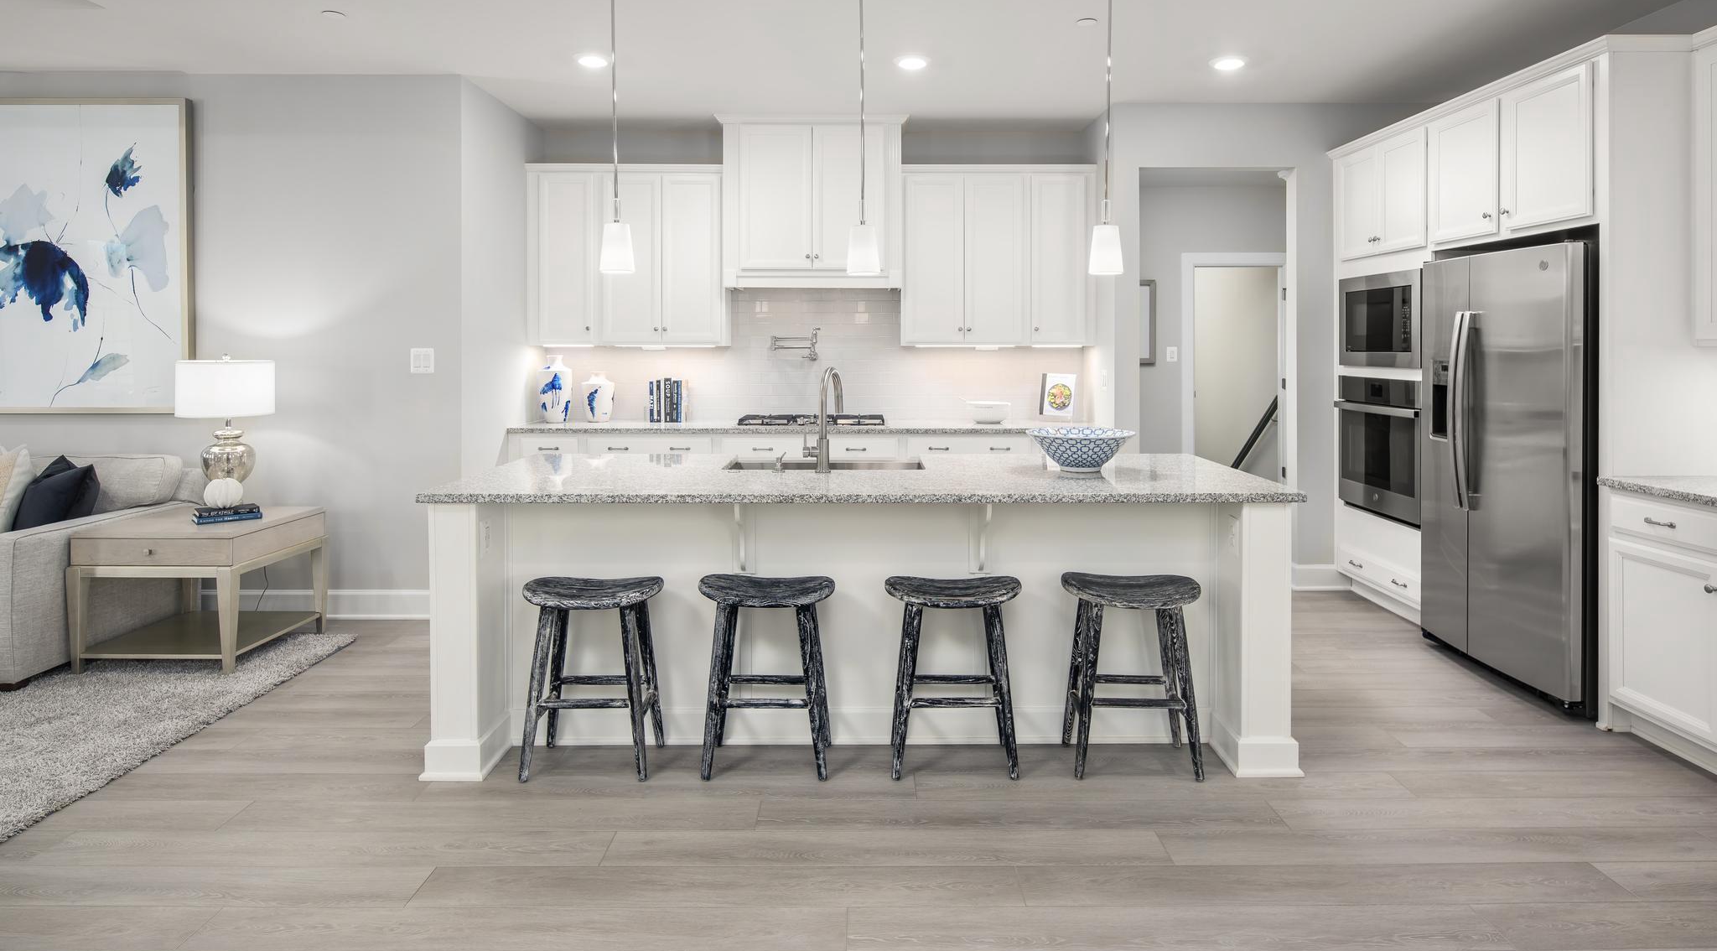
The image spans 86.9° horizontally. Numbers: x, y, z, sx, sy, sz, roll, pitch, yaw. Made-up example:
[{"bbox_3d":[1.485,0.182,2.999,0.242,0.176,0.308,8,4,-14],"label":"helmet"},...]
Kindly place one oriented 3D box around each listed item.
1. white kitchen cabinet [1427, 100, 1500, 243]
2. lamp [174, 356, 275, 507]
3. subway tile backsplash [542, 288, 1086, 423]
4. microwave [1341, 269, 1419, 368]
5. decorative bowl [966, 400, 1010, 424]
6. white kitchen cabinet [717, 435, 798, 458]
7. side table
[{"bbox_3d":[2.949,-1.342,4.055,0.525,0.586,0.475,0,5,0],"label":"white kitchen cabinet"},{"bbox_3d":[-2.954,-0.178,4.191,0.389,0.765,0.389,0,5,0],"label":"lamp"},{"bbox_3d":[-0.281,-0.763,5.737,3.454,0.838,0.030,0,5,0],"label":"subway tile backsplash"},{"bbox_3d":[2.893,-0.801,4.700,0.440,0.475,0.755,0,5,1],"label":"microwave"},{"bbox_3d":[0.772,-0.382,5.430,0.280,0.140,0.250,0,5,1],"label":"decorative bowl"},{"bbox_3d":[-0.545,0.168,5.414,0.485,0.869,0.566,0,5,0],"label":"white kitchen cabinet"},{"bbox_3d":[-2.985,0.506,4.126,0.717,0.591,0.636,0,5,0],"label":"side table"}]

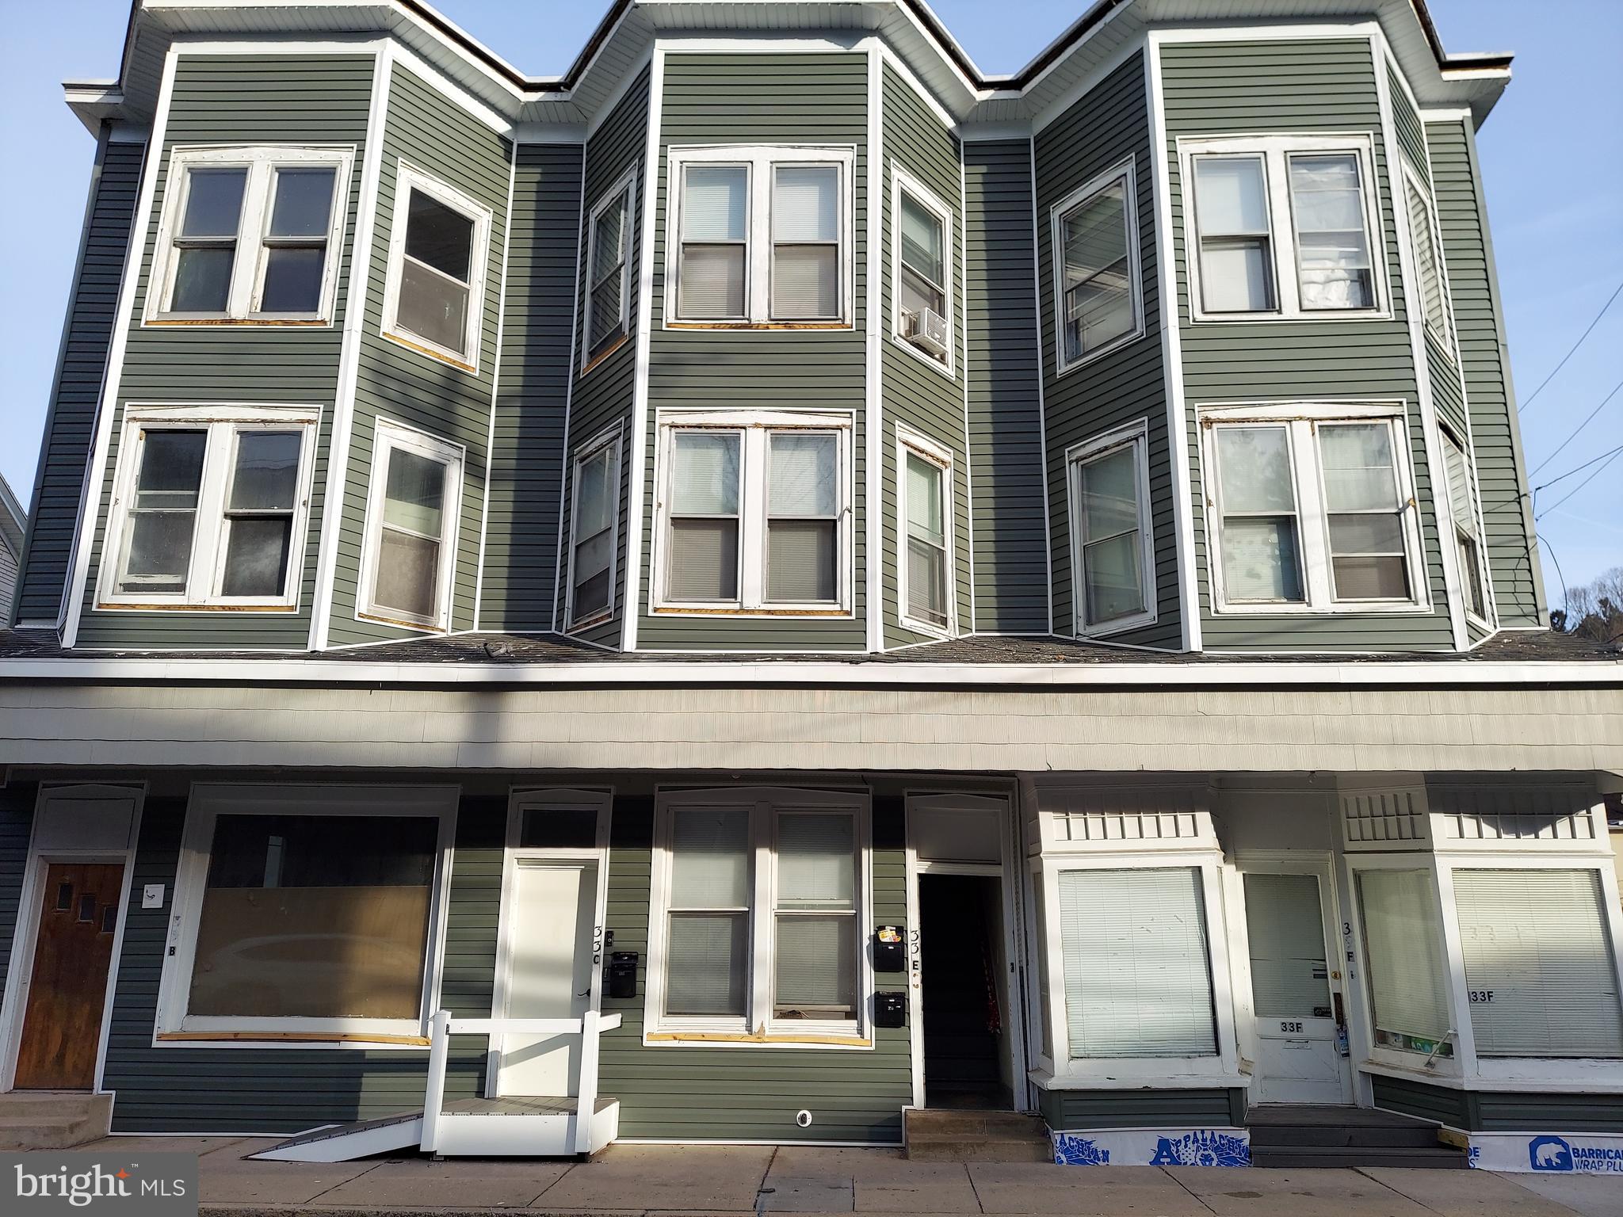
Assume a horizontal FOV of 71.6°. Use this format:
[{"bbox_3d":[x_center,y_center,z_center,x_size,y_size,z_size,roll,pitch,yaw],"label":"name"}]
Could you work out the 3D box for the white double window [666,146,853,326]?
[{"bbox_3d":[-0.485,-3.576,10.891,1.810,1.970,0.120,0,-14,1],"label":"white double window"}]

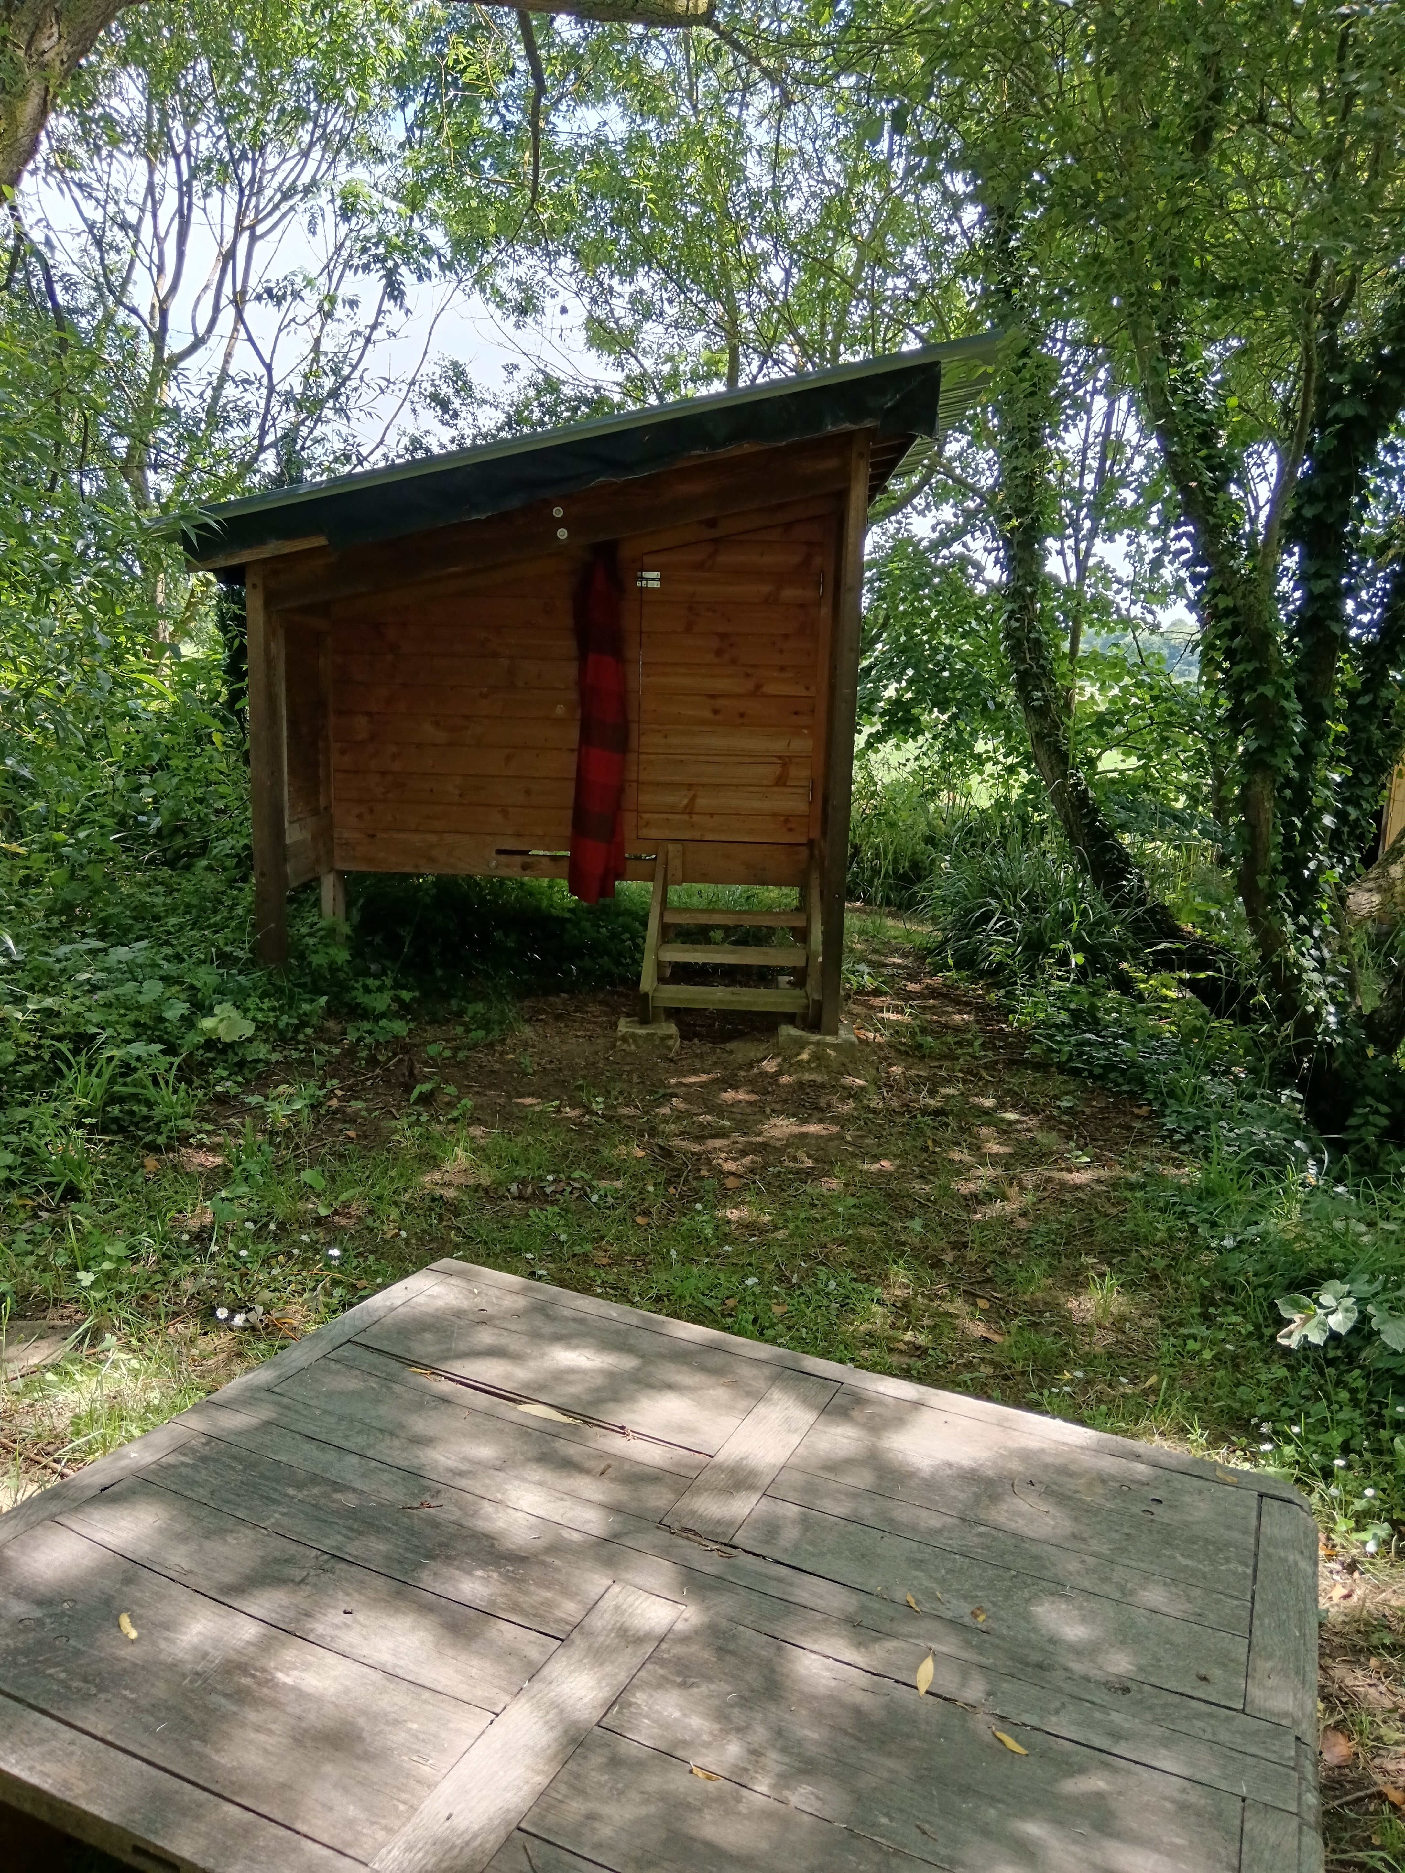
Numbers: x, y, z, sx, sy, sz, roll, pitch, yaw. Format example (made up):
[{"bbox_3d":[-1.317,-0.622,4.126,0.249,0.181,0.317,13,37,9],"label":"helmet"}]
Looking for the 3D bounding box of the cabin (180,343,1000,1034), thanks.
[{"bbox_3d":[-0.463,-1.274,7.647,3.341,2.887,3.350,2,10,2],"label":"cabin"}]

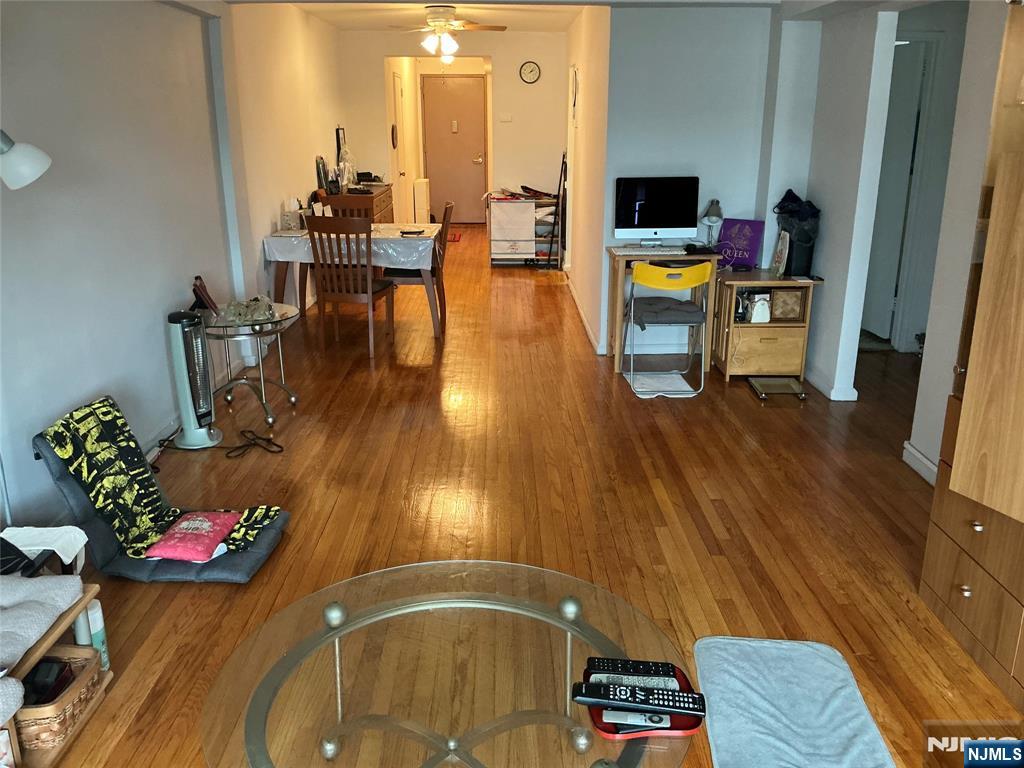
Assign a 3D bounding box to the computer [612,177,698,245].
[{"bbox_3d":[0.912,-1.089,5.272,0.530,0.450,0.180,-1,17,-3],"label":"computer"}]

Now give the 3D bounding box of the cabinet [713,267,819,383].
[{"bbox_3d":[1.508,-0.365,5.061,0.520,0.595,0.440,0,17,0],"label":"cabinet"}]

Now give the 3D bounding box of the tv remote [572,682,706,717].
[{"bbox_3d":[0.225,0.561,1.468,0.226,0.026,0.046,2,17,8],"label":"tv remote"}]

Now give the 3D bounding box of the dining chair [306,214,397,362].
[{"bbox_3d":[-1.070,-0.674,5.547,0.440,0.915,0.480,4,17,12],"label":"dining chair"}]

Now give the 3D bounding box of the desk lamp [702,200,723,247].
[{"bbox_3d":[1.242,-0.989,5.159,0.140,0.305,0.170,2,17,7],"label":"desk lamp"}]

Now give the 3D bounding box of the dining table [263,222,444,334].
[{"bbox_3d":[-1.166,-0.809,6.402,1.210,0.745,0.890,0,17,-1],"label":"dining table"}]

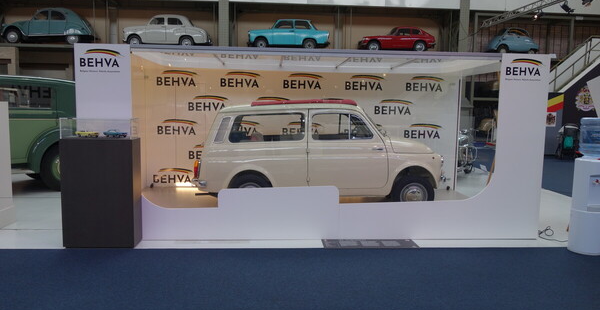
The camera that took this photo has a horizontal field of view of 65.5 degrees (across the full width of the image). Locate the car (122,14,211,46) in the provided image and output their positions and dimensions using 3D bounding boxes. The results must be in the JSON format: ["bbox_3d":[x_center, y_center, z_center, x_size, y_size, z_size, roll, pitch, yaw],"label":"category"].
[{"bbox_3d":[-5.688,-5.216,20.042,3.680,1.520,1.480,1,6,-4],"label":"car"}]

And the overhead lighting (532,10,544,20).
[{"bbox_3d":[7.377,-4.321,14.402,0.260,0.280,0.350,6,24,40],"label":"overhead lighting"}]

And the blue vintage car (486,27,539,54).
[{"bbox_3d":[9.543,-5.015,20.962,2.320,1.350,1.380,-1,6,-16],"label":"blue vintage car"}]

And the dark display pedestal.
[{"bbox_3d":[-1.972,0.369,4.644,0.680,1.060,0.260,1,6,-4],"label":"dark display pedestal"}]

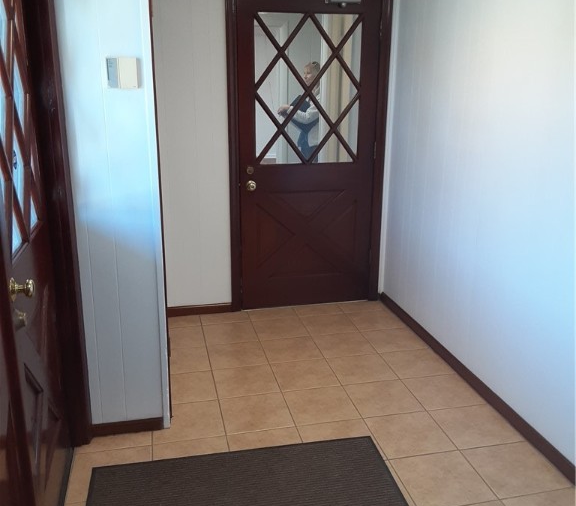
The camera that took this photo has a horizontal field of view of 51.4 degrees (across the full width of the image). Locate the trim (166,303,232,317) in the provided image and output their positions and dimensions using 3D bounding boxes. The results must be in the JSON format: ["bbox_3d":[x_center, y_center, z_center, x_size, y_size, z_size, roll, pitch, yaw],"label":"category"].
[{"bbox_3d":[-0.594,0.384,4.018,0.440,0.063,0.016,-3,16,-12],"label":"trim"}]

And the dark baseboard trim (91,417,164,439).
[{"bbox_3d":[-0.712,0.774,2.669,0.312,0.063,0.016,-3,16,-12],"label":"dark baseboard trim"}]

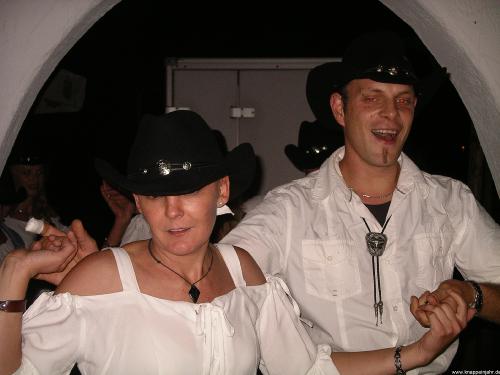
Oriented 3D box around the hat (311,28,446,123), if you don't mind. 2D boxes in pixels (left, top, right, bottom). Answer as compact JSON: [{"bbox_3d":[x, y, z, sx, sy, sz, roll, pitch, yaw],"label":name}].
[{"bbox_3d":[0.270,-0.243,2.200,0.295,0.150,0.355,5,-5,-8],"label":"hat"}]

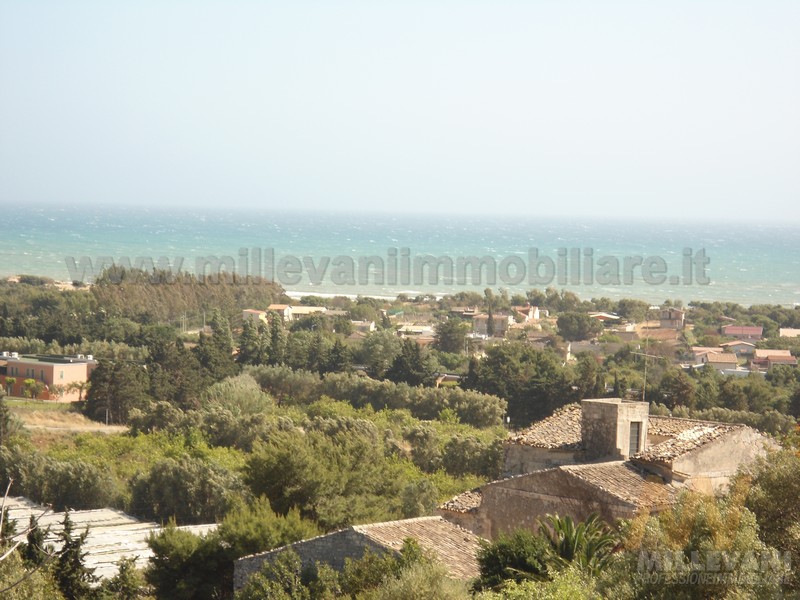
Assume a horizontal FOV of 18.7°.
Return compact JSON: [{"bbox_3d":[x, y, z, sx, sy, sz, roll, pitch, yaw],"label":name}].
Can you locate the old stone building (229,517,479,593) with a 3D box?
[{"bbox_3d":[-0.140,12.120,104.340,13.520,5.200,5.900,3,3,40],"label":"old stone building"}]

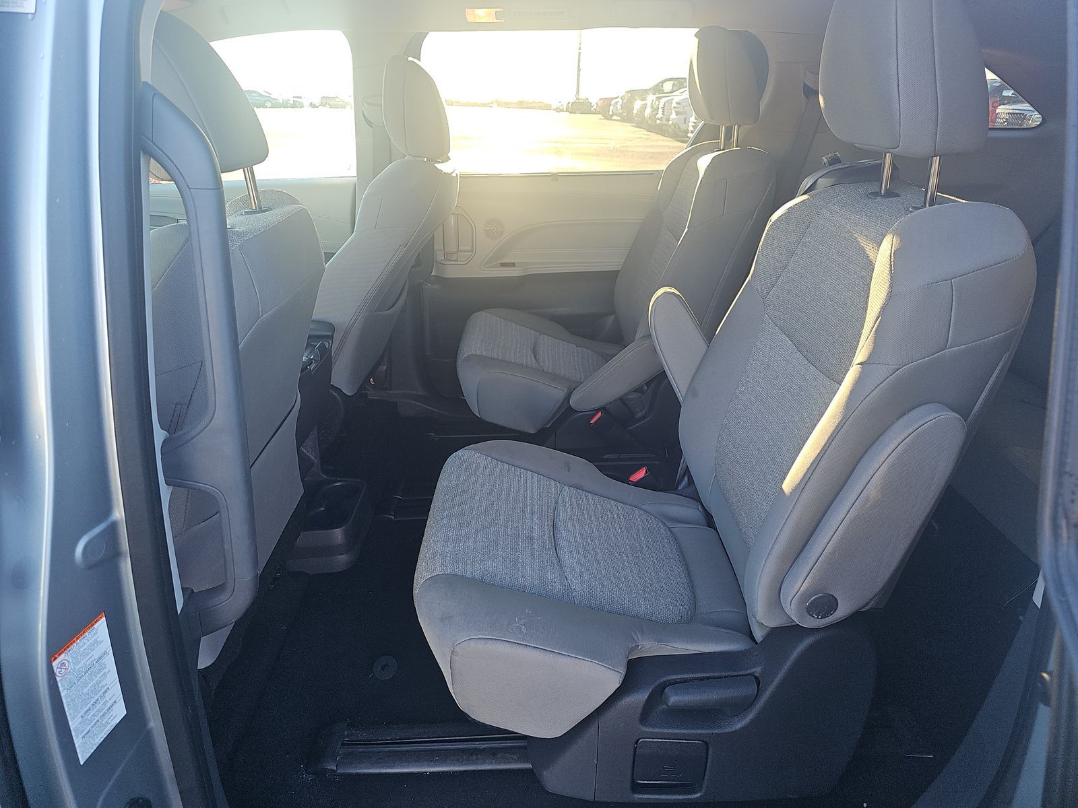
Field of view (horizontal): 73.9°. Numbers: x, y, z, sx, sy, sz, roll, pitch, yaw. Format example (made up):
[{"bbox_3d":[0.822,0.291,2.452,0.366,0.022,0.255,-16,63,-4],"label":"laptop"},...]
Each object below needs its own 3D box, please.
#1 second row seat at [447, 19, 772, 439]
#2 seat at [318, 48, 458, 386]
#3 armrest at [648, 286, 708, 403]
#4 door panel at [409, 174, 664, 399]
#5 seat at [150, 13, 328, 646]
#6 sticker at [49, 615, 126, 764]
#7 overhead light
[{"bbox_3d":[0.173,-0.381,1.809,0.765,1.020,0.617,-1,23,-2],"label":"second row seat"},{"bbox_3d":[-0.615,-0.355,1.754,0.877,0.908,0.530,-1,23,-2],"label":"seat"},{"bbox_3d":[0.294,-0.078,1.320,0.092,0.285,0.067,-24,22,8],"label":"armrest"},{"bbox_3d":[0.126,-0.374,2.224,0.949,0.678,0.102,-1,23,-2],"label":"door panel"},{"bbox_3d":[-0.709,-0.043,1.012,0.745,0.944,0.541,-1,23,-2],"label":"seat"},{"bbox_3d":[-0.386,0.247,0.620,0.003,0.117,0.058,7,23,7],"label":"sticker"},{"bbox_3d":[-0.133,-0.956,1.760,0.098,0.042,0.022,-1,64,-2],"label":"overhead light"}]

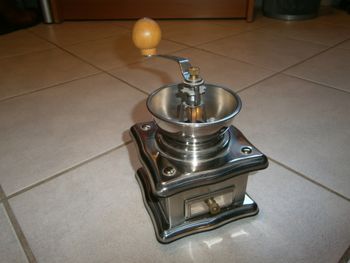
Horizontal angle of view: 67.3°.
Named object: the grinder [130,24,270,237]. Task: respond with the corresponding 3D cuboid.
[{"bbox_3d":[0.021,-0.003,0.290,0.119,0.211,0.119,-12,35,-16],"label":"grinder"}]

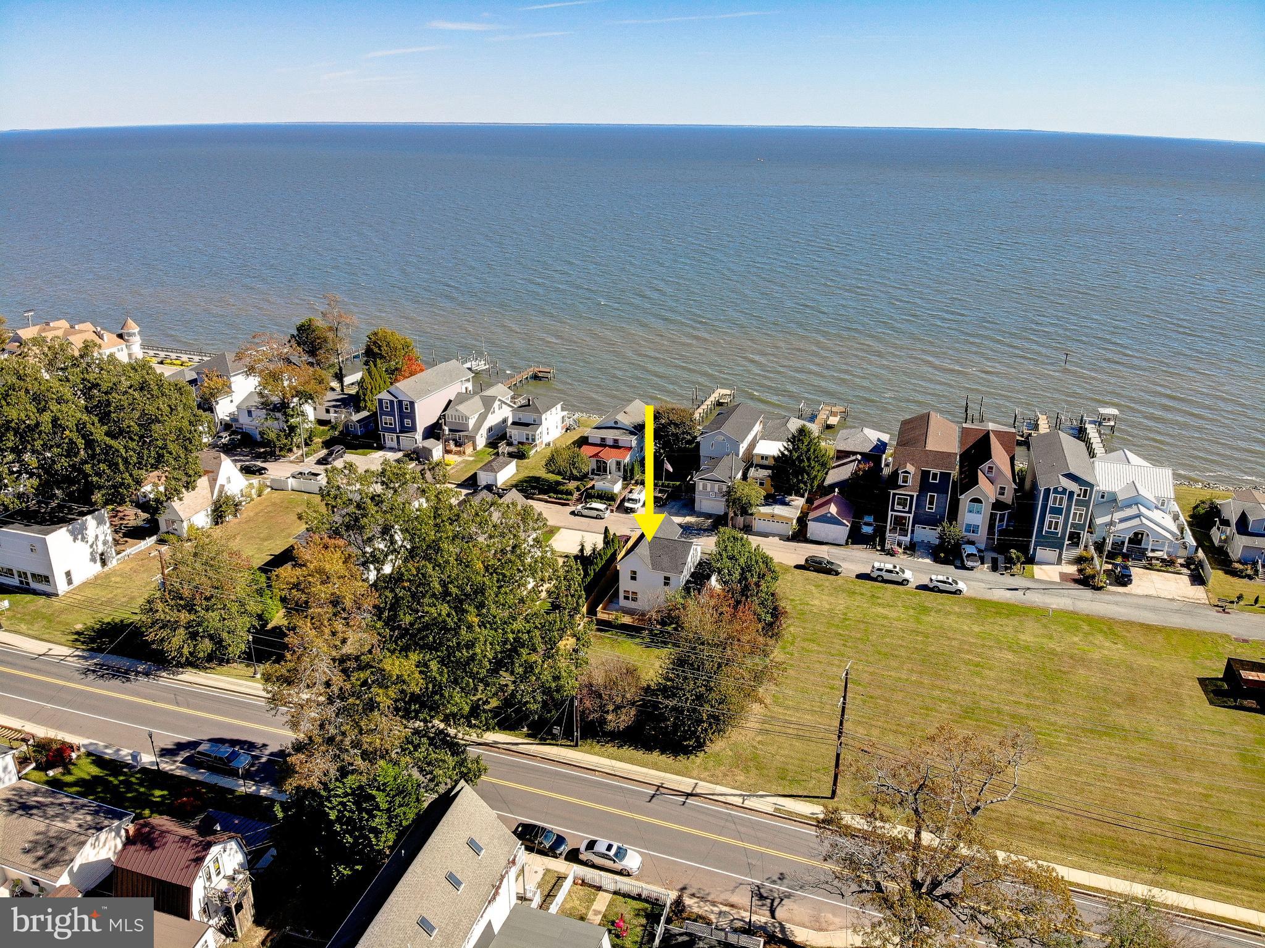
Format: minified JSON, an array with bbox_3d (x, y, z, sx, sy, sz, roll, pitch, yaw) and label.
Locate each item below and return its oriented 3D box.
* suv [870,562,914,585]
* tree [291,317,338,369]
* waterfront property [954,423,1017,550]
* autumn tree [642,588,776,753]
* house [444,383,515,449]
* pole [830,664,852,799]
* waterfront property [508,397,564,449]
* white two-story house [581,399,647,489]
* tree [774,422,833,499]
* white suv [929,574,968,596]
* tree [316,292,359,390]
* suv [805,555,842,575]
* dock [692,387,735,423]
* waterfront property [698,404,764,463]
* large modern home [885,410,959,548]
[{"bbox_3d":[32.011,12.247,107.508,5.000,1.780,1.950,7,23,16],"label":"suv"},{"bbox_3d":[-66.030,-25.400,183.770,8.800,14.000,8.500,8,23,19],"label":"tree"},{"bbox_3d":[50.180,1.070,124.720,7.400,10.400,24.500,8,23,18],"label":"waterfront property"},{"bbox_3d":[7.040,17.140,81.040,11.200,12.200,10.500,0,22,0],"label":"autumn tree"},{"bbox_3d":[-27.360,-10.670,156.930,8.500,7.100,17.100,8,23,18],"label":"house"},{"bbox_3d":[16.764,21.096,70.639,0.450,12.700,2.500,12,25,26],"label":"pole"},{"bbox_3d":[-16.944,-9.281,151.677,6.160,7.850,10.540,8,23,19],"label":"waterfront property"},{"bbox_3d":[-1.740,-6.250,142.770,8.100,7.800,18.000,8,23,18],"label":"white two-story house"},{"bbox_3d":[24.580,-1.150,126.830,8.000,12.500,8.000,8,23,19],"label":"tree"},{"bbox_3d":[38.170,13.210,105.800,4.600,1.680,1.850,8,23,18],"label":"white suv"},{"bbox_3d":[-59.408,-26.152,177.265,8.200,19.900,7.800,8,23,18],"label":"tree"},{"bbox_3d":[24.130,11.260,110.330,4.850,1.670,1.870,9,23,19],"label":"suv"},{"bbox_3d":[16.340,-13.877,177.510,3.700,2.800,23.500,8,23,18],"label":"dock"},{"bbox_3d":[16.220,-5.850,144.720,7.000,7.900,15.700,8,23,18],"label":"waterfront property"},{"bbox_3d":[41.010,0.190,123.760,7.900,12.600,21.000,8,23,18],"label":"large modern home"}]

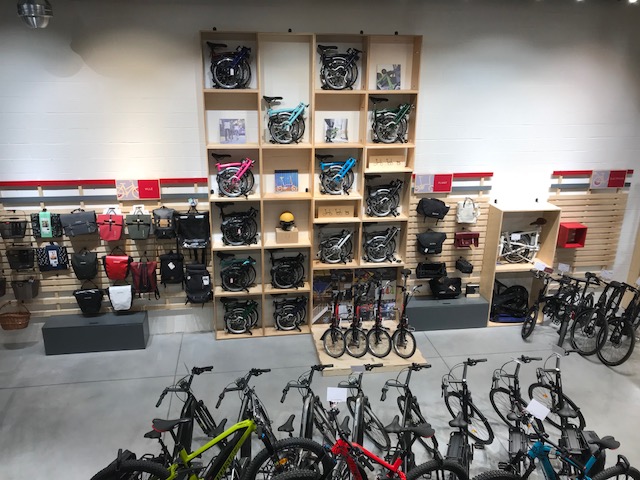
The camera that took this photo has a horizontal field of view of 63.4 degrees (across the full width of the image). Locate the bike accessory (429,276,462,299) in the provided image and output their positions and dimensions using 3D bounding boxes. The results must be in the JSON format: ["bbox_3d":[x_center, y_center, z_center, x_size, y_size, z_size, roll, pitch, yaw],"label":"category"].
[{"bbox_3d":[1.969,0.765,8.116,0.420,0.270,0.230,-1,19,-7],"label":"bike accessory"}]

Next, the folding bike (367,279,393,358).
[{"bbox_3d":[0.892,1.100,7.761,0.500,1.030,1.120,2,20,2],"label":"folding bike"}]

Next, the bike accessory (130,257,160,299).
[{"bbox_3d":[-2.610,0.568,7.723,0.360,0.530,0.160,-2,18,-8],"label":"bike accessory"}]

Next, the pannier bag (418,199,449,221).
[{"bbox_3d":[1.748,-0.474,7.997,0.470,0.260,0.190,12,16,-12],"label":"pannier bag"}]

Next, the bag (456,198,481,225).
[{"bbox_3d":[2.327,-0.442,8.106,0.300,0.360,0.150,-2,18,-8],"label":"bag"}]

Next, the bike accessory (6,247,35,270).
[{"bbox_3d":[-3.969,0.248,6.858,0.290,0.250,0.220,-1,19,-7],"label":"bike accessory"}]

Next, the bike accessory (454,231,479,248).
[{"bbox_3d":[2.360,-0.004,8.296,0.380,0.250,0.140,-2,20,-8],"label":"bike accessory"}]

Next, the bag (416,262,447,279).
[{"bbox_3d":[1.806,0.500,8.349,0.430,0.210,0.220,-2,20,-8],"label":"bag"}]

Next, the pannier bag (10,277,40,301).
[{"bbox_3d":[-4.240,0.714,7.466,0.300,0.270,0.200,-2,20,-8],"label":"pannier bag"}]

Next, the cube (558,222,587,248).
[{"bbox_3d":[3.924,-0.057,8.055,0.330,0.330,0.250,-1,19,-7],"label":"cube"}]

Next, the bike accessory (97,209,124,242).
[{"bbox_3d":[-2.972,-0.206,7.354,0.320,0.400,0.160,-2,20,-8],"label":"bike accessory"}]

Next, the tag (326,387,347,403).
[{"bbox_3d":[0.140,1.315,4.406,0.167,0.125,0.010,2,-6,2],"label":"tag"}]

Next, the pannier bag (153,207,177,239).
[{"bbox_3d":[-2.245,-0.246,7.509,0.295,0.450,0.170,-2,18,-8],"label":"pannier bag"}]

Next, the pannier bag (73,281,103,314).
[{"bbox_3d":[-3.431,0.898,7.680,0.370,0.390,0.170,-2,20,-8],"label":"pannier bag"}]

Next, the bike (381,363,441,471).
[{"bbox_3d":[0.833,2.050,5.234,0.600,1.120,1.750,10,22,22],"label":"bike"}]

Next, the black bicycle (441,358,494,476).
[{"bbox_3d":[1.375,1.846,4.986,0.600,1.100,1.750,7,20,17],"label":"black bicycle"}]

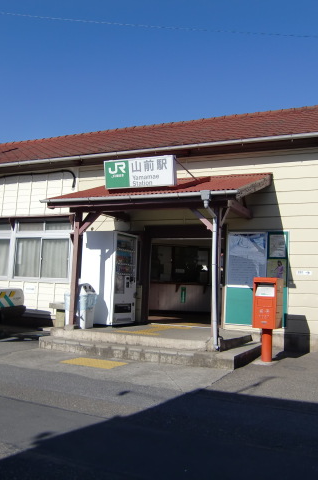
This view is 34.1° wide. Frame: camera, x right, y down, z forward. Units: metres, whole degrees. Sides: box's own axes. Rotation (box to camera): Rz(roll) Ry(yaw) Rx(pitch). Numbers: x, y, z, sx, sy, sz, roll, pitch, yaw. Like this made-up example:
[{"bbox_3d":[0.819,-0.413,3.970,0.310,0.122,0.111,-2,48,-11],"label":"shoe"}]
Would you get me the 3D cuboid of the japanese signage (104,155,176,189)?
[{"bbox_3d":[-0.309,-1.116,8.746,1.320,0.500,0.160,0,-5,25],"label":"japanese signage"}]

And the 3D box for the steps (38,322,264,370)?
[{"bbox_3d":[0.019,1.772,9.207,3.450,0.340,2.400,0,-5,25],"label":"steps"}]

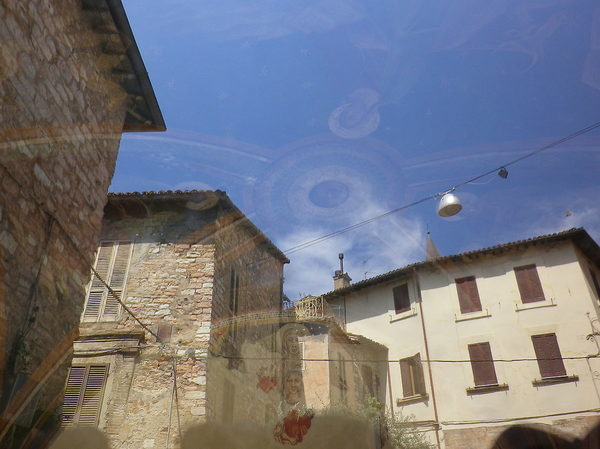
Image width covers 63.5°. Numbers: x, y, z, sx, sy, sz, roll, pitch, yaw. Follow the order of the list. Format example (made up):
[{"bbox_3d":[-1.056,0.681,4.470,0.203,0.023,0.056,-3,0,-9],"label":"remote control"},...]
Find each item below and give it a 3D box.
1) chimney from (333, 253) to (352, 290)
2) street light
[{"bbox_3d":[2.458,2.728,27.850,0.780,2.350,0.740,-22,-36,33],"label":"chimney"},{"bbox_3d":[3.550,-0.479,11.500,0.560,0.400,0.560,-11,-31,17],"label":"street light"}]

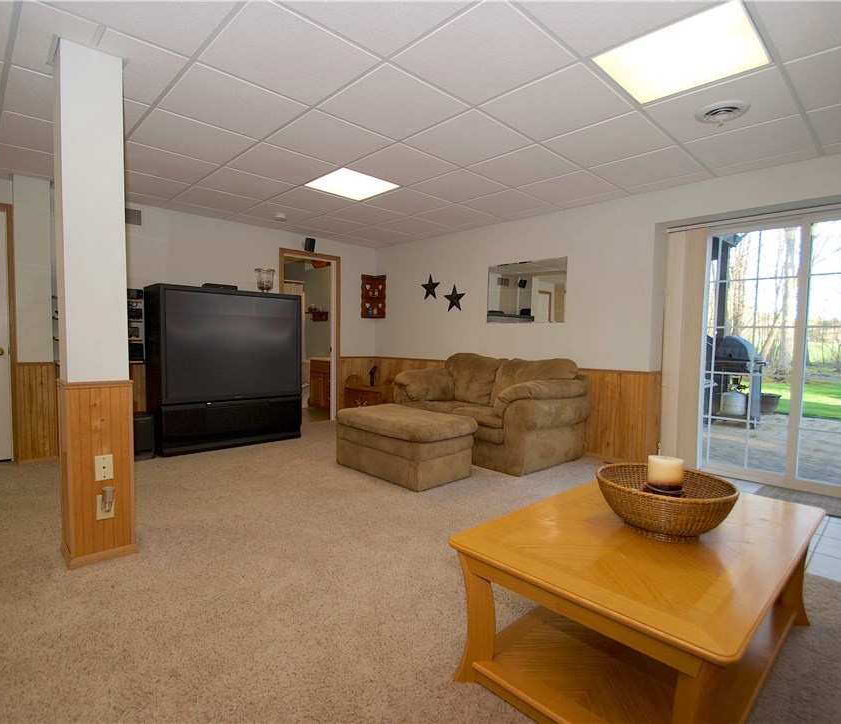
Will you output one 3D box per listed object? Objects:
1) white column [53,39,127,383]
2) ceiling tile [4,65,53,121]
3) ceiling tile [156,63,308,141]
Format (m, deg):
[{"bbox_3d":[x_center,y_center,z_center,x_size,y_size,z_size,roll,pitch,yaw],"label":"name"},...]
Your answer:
[{"bbox_3d":[-1.508,-0.636,2.070,0.225,1.440,0.230,-2,4,-44],"label":"white column"},{"bbox_3d":[-1.864,-1.384,2.445,0.605,0.025,0.605,-3,5,-44],"label":"ceiling tile"},{"bbox_3d":[-1.004,-1.376,2.420,0.602,0.020,0.602,-2,4,-44],"label":"ceiling tile"}]

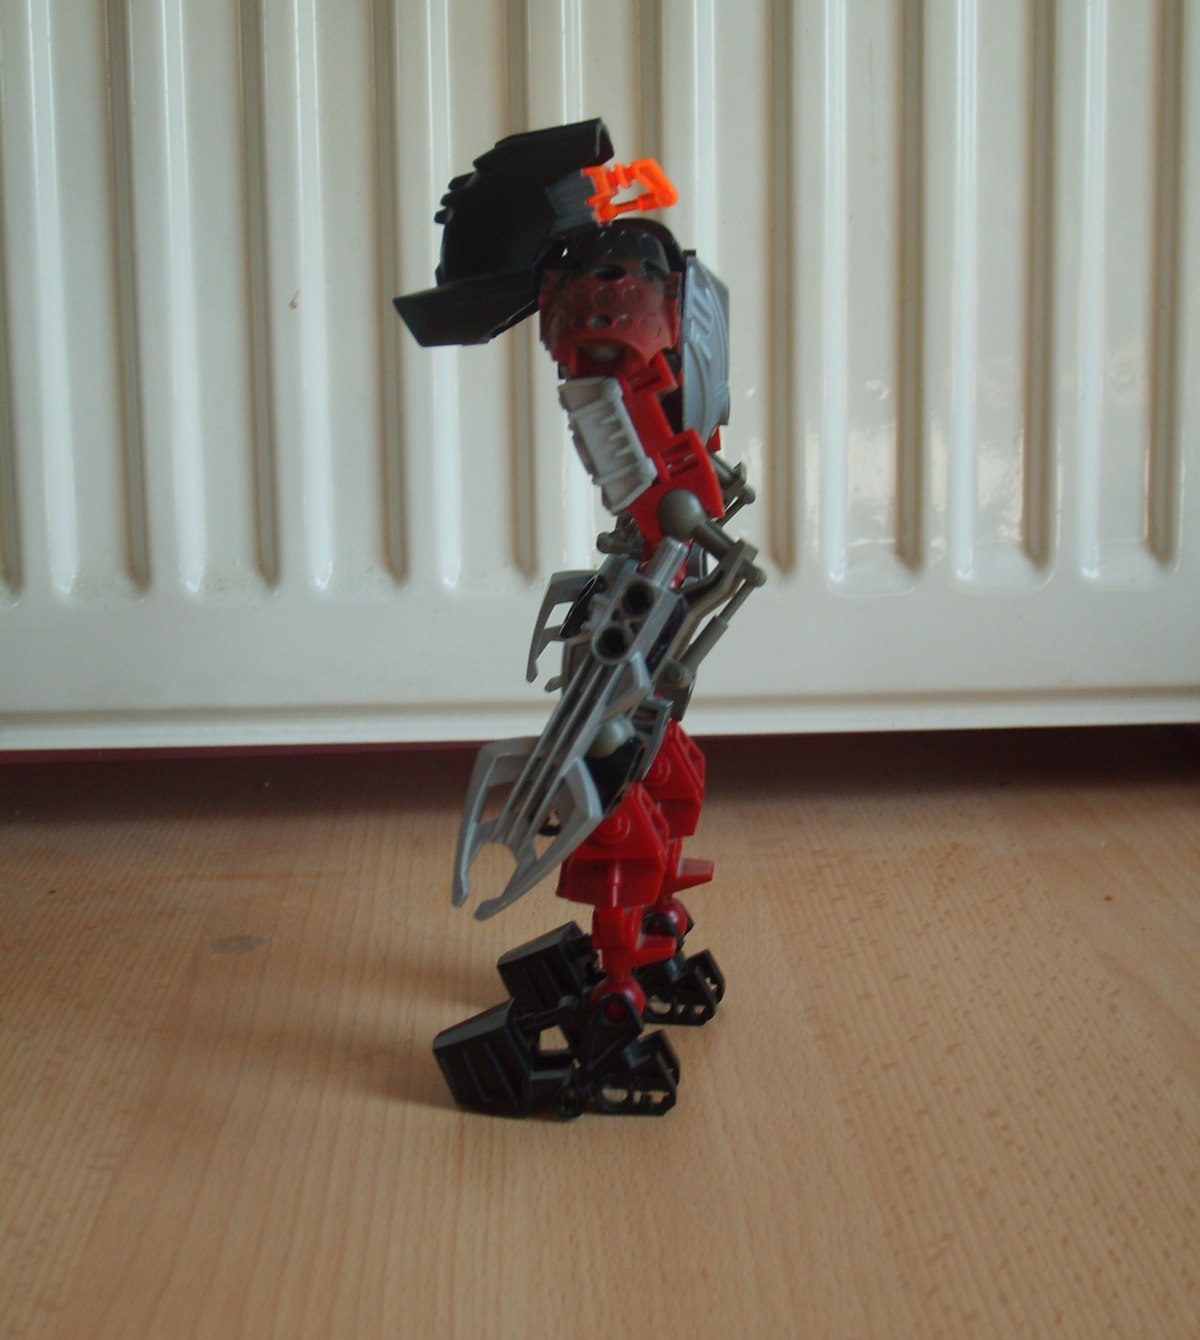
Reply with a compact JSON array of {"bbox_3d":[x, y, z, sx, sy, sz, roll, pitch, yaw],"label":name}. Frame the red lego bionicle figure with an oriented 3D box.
[{"bbox_3d":[-0.001,-0.013,0.453,0.068,0.178,0.102,2,12,11],"label":"red lego bionicle figure"}]

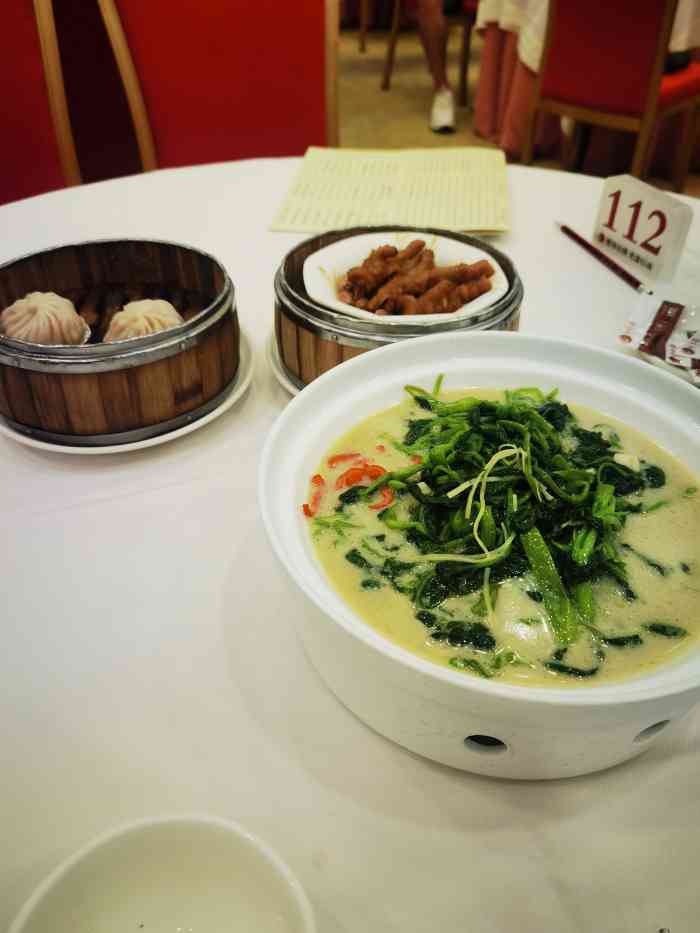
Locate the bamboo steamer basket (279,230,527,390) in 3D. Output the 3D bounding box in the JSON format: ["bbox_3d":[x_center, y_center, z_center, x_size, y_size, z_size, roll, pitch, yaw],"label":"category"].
[{"bbox_3d":[0.035,-0.113,0.535,0.175,0.066,0.175,0,40,0],"label":"bamboo steamer basket"}]

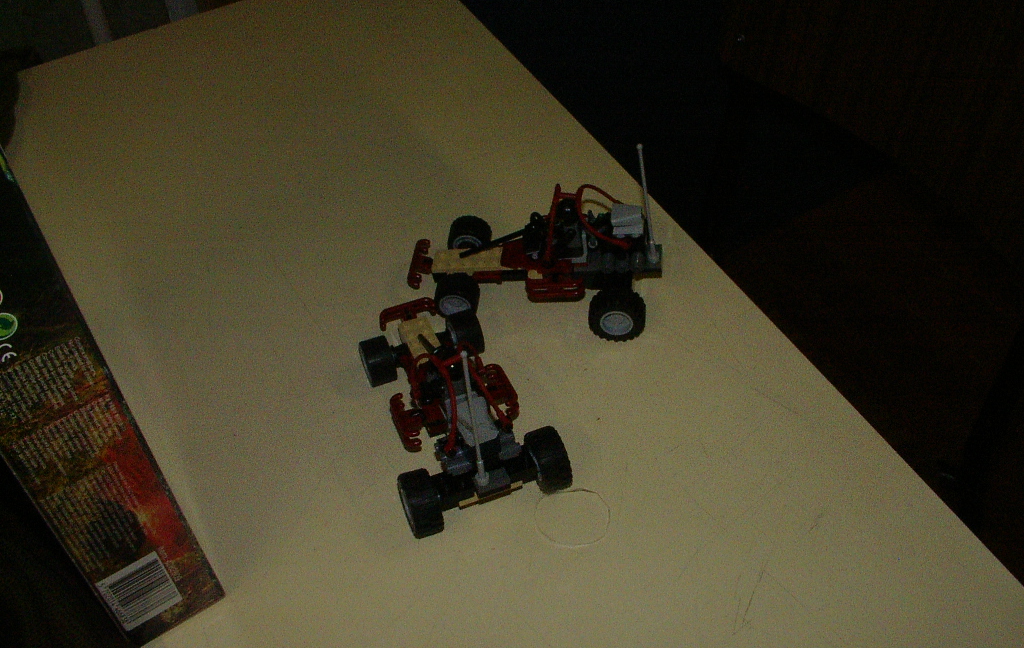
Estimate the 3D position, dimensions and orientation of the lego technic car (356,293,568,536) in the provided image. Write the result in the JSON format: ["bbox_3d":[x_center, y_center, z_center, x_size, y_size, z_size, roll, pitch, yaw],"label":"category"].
[{"bbox_3d":[-0.033,0.012,0.534,0.078,0.104,0.142,-17,50,-14],"label":"lego technic car"}]

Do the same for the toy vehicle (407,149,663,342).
[{"bbox_3d":[0.012,-0.056,0.594,0.139,0.104,0.078,4,48,5],"label":"toy vehicle"}]

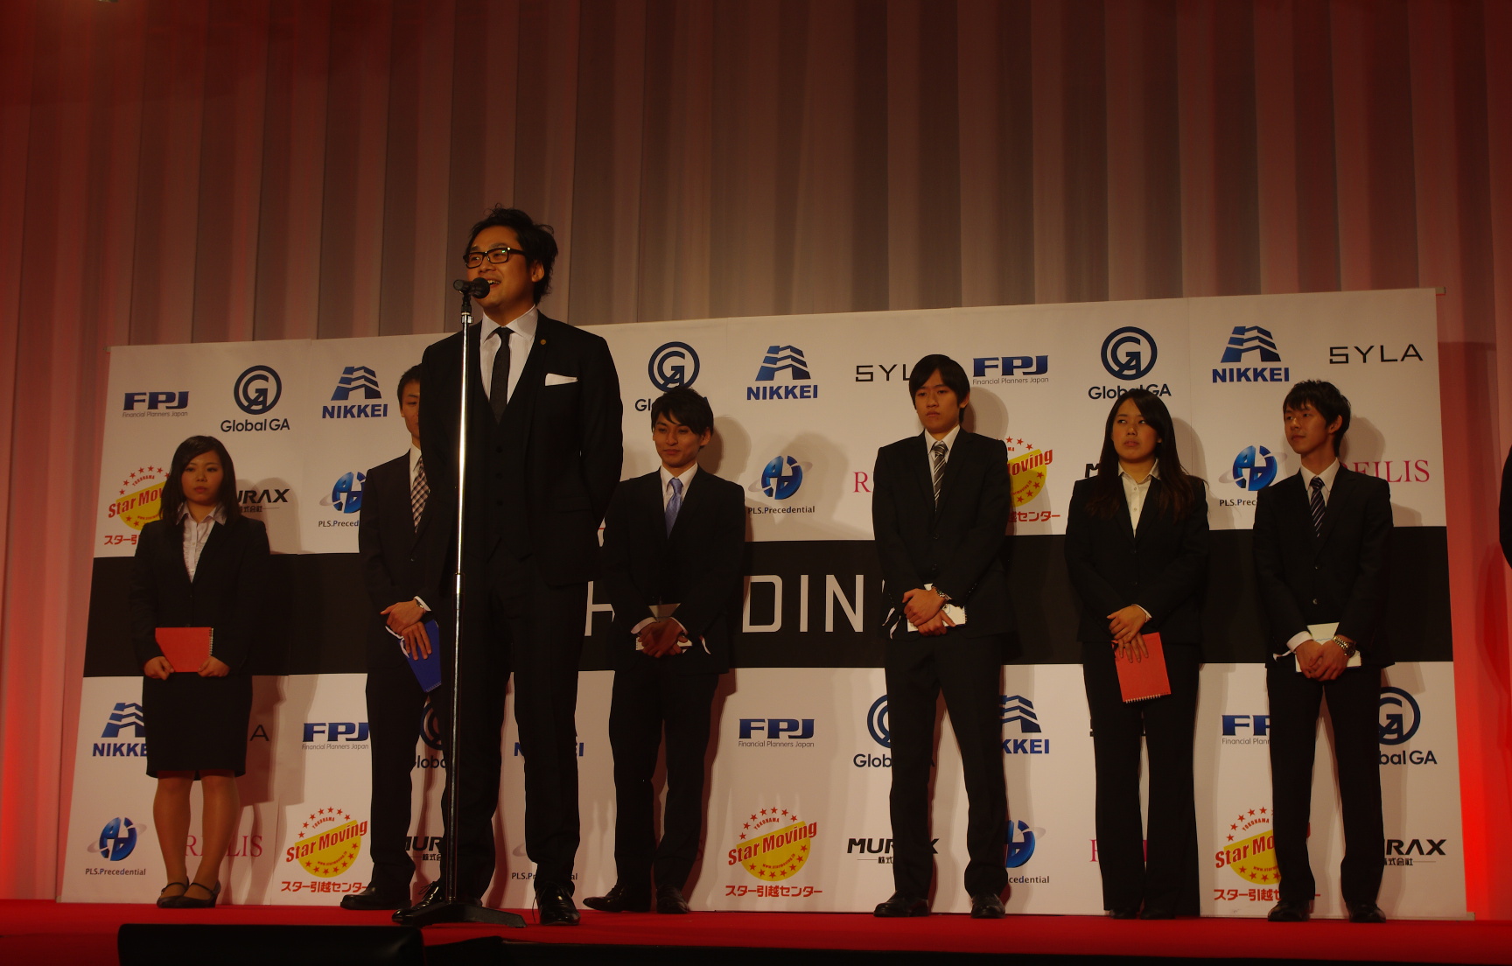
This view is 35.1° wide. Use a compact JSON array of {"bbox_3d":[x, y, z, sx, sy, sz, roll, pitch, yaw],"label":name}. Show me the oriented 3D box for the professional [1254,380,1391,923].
[{"bbox_3d":[1.742,0.500,7.362,0.440,1.661,0.320,-3,-10,20],"label":"professional"}]

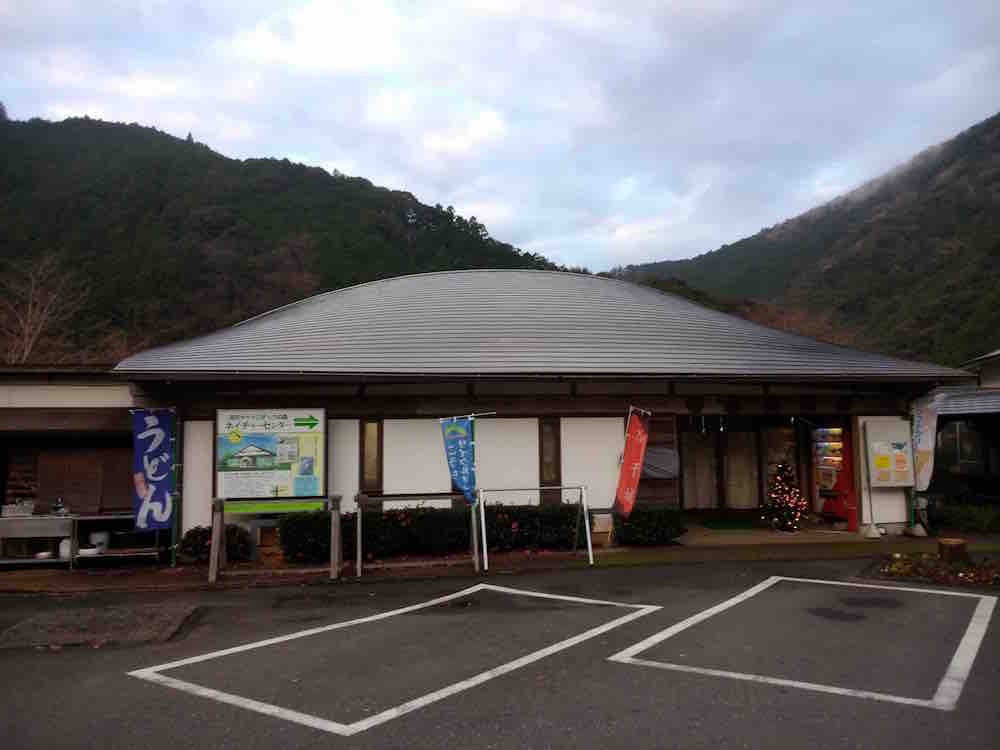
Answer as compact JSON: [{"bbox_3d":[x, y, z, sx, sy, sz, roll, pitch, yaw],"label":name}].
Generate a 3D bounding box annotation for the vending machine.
[{"bbox_3d":[6.667,1.861,15.066,0.700,1.830,1.130,0,-5,-9],"label":"vending machine"}]

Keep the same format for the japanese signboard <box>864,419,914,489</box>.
[{"bbox_3d":[6.508,1.308,13.000,0.780,1.140,0.080,0,-4,-6],"label":"japanese signboard"}]

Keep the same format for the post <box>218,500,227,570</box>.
[{"bbox_3d":[-3.771,2.181,10.600,0.100,0.970,0.100,0,-4,-7],"label":"post"}]

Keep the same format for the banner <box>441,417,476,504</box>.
[{"bbox_3d":[-0.561,1.156,10.542,0.480,1.180,0.080,0,-5,-6],"label":"banner"}]

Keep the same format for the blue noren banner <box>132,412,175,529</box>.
[{"bbox_3d":[-5.071,1.385,11.431,0.580,1.770,0.050,0,-5,-9],"label":"blue noren banner"}]

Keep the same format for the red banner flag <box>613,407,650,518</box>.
[{"bbox_3d":[2.091,1.391,12.400,0.550,1.830,0.100,12,-4,-38],"label":"red banner flag"}]

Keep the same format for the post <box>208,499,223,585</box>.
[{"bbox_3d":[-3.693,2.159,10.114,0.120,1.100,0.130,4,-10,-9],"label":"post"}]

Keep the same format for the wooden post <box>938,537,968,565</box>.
[{"bbox_3d":[6.279,2.437,10.800,0.400,0.400,0.400,0,-4,-7],"label":"wooden post"}]

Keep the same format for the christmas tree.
[{"bbox_3d":[5.003,2.147,13.668,0.800,1.220,0.800,0,-5,-9],"label":"christmas tree"}]

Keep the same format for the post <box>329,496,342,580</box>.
[{"bbox_3d":[-2.225,2.211,10.550,0.130,1.120,0.130,0,-4,-7],"label":"post"}]

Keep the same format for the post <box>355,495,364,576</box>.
[{"bbox_3d":[-1.867,2.146,10.364,0.090,1.110,0.100,0,-9,-9],"label":"post"}]

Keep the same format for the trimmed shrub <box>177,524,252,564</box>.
[{"bbox_3d":[-4.227,2.526,11.590,1.000,0.550,0.800,0,-5,-9],"label":"trimmed shrub"}]

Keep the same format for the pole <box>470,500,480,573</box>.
[{"bbox_3d":[-0.346,2.263,11.000,0.080,1.030,0.080,0,-4,-7],"label":"pole"}]

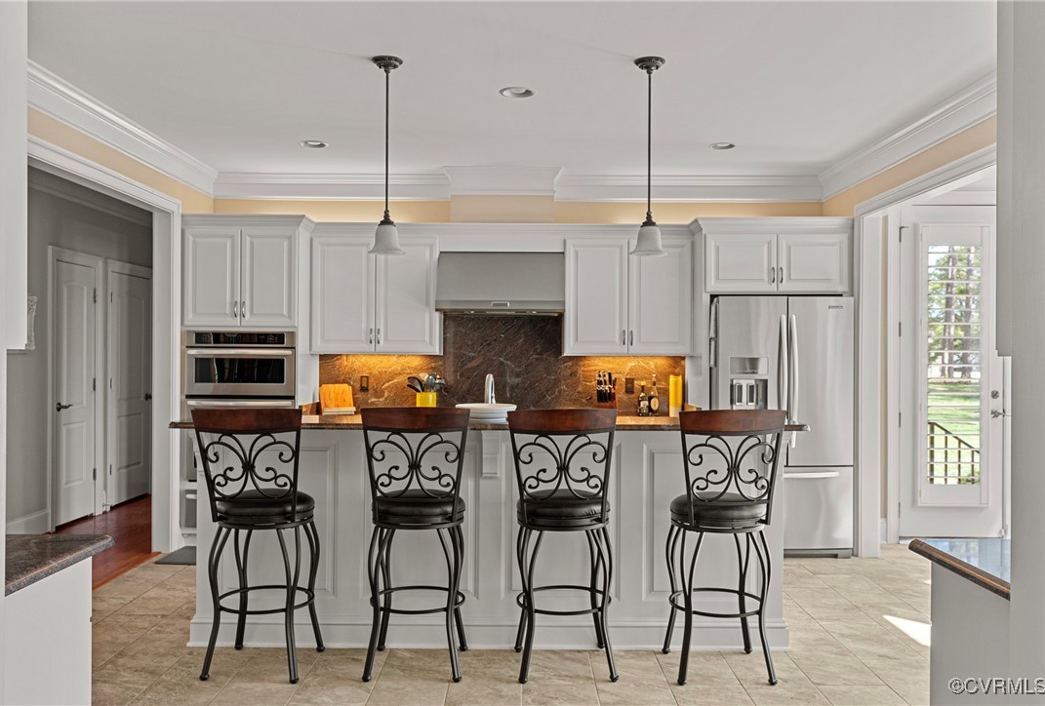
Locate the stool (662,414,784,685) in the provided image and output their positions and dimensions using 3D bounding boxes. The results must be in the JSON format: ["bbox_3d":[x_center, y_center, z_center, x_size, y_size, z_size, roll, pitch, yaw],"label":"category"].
[{"bbox_3d":[0.859,0.807,3.712,0.445,1.150,0.510,0,0,0],"label":"stool"}]

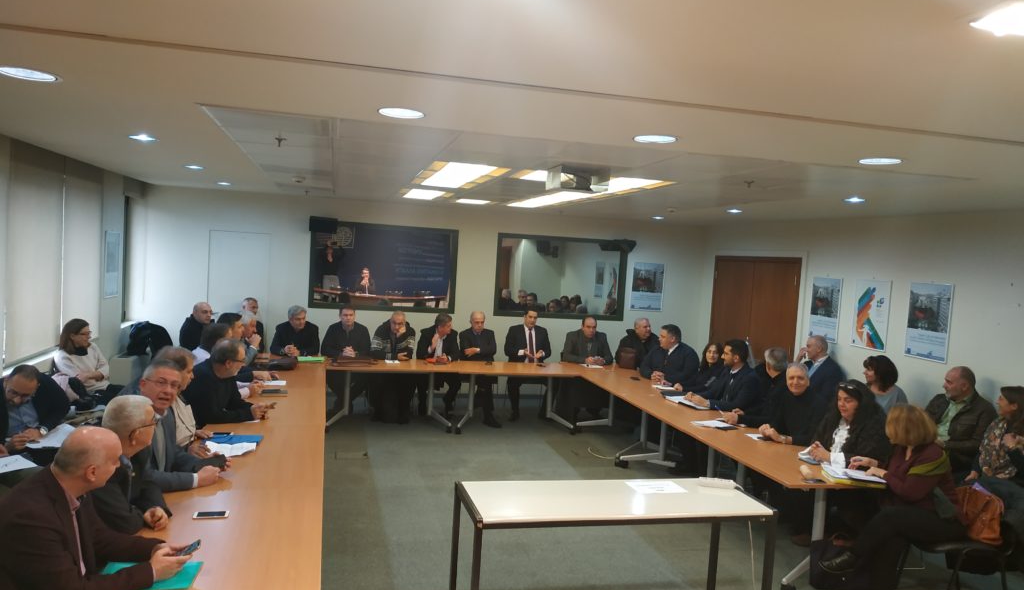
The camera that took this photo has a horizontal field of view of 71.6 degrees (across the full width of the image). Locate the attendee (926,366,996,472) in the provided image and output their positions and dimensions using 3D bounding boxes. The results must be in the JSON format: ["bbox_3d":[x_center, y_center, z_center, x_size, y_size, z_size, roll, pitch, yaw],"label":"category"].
[{"bbox_3d":[3.245,1.234,5.569,0.850,1.330,0.550,3,3,-12],"label":"attendee"}]

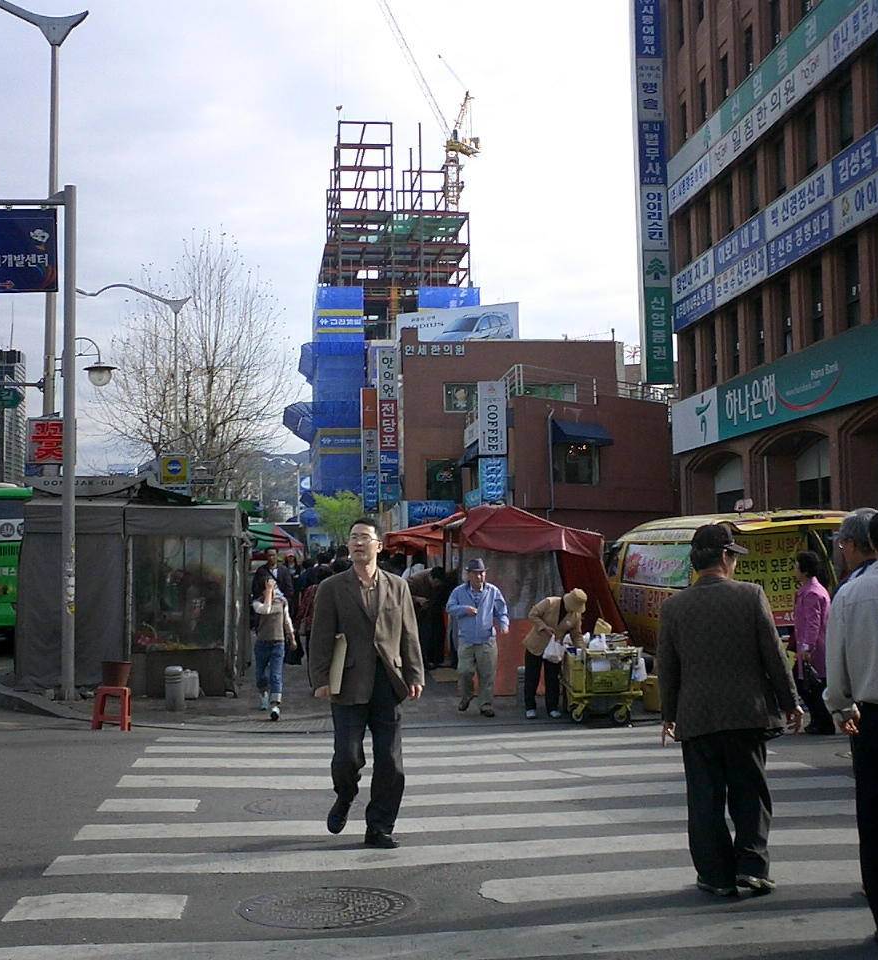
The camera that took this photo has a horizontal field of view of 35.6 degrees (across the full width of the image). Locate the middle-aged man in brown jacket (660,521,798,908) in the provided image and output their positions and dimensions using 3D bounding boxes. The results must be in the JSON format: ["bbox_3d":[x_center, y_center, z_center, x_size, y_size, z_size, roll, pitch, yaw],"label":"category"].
[{"bbox_3d":[1.358,1.069,6.489,0.600,1.700,0.450,-1,-4,4],"label":"middle-aged man in brown jacket"}]

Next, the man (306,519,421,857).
[{"bbox_3d":[-0.411,1.116,7.648,0.570,1.784,0.480,0,-4,-16],"label":"man"}]

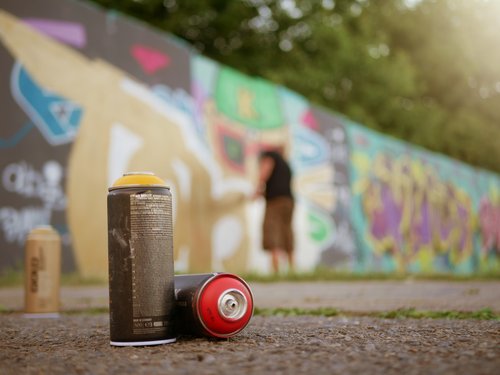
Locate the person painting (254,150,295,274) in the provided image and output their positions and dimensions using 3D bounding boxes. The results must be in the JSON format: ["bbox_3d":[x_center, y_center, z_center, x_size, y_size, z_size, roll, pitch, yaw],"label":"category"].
[{"bbox_3d":[0.302,0.320,8.900,0.500,1.540,0.440,-7,-9,36],"label":"person painting"}]

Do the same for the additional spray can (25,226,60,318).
[{"bbox_3d":[-0.384,0.155,1.335,0.066,0.171,0.066,-1,-7,-6],"label":"additional spray can"}]

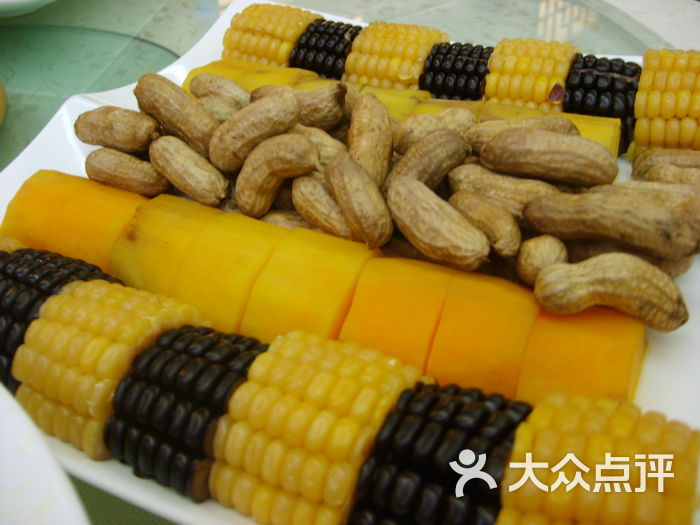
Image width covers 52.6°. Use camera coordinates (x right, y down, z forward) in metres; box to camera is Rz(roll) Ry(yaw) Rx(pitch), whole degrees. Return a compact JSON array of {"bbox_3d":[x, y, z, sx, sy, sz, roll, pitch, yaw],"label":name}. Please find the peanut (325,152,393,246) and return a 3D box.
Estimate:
[{"bbox_3d":[0.002,-0.021,0.239,0.016,0.015,0.040,-15,62,-18],"label":"peanut"}]

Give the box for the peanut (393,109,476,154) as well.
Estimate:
[{"bbox_3d":[0.036,-0.055,0.296,0.037,0.014,0.014,-22,47,-16],"label":"peanut"}]

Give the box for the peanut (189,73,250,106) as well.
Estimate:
[{"bbox_3d":[-0.056,-0.073,0.307,0.033,0.012,0.012,24,49,25],"label":"peanut"}]

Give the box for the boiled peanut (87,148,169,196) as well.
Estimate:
[{"bbox_3d":[-0.087,-0.035,0.277,0.041,0.013,0.013,18,47,21],"label":"boiled peanut"}]

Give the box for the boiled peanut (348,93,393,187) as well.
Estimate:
[{"bbox_3d":[0.009,-0.048,0.273,0.016,0.016,0.041,-3,65,-3],"label":"boiled peanut"}]

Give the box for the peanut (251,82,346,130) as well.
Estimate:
[{"bbox_3d":[-0.022,-0.068,0.305,0.043,0.016,0.016,8,43,16],"label":"peanut"}]

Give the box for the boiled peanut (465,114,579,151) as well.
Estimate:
[{"bbox_3d":[0.067,-0.050,0.274,0.044,0.013,0.013,-5,42,-2],"label":"boiled peanut"}]

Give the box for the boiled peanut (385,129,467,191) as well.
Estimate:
[{"bbox_3d":[0.028,-0.034,0.255,0.037,0.017,0.018,-31,46,-18],"label":"boiled peanut"}]

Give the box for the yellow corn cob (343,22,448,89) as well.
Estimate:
[{"bbox_3d":[0.022,-0.089,0.335,0.040,0.043,0.043,14,45,14],"label":"yellow corn cob"}]

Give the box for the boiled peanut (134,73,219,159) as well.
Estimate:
[{"bbox_3d":[-0.072,-0.061,0.293,0.043,0.015,0.015,43,55,10],"label":"boiled peanut"}]

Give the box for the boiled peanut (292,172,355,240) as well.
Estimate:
[{"bbox_3d":[-0.008,-0.019,0.251,0.015,0.015,0.038,-26,60,-28],"label":"boiled peanut"}]

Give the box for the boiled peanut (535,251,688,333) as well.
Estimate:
[{"bbox_3d":[0.076,0.009,0.205,0.043,0.015,0.019,10,43,4],"label":"boiled peanut"}]

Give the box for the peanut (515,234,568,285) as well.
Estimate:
[{"bbox_3d":[0.066,0.001,0.238,0.016,0.016,0.024,-25,46,-27],"label":"peanut"}]

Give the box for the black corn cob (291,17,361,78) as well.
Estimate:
[{"bbox_3d":[-0.007,-0.100,0.362,0.028,0.042,0.042,17,42,22],"label":"black corn cob"}]

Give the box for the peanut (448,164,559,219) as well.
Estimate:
[{"bbox_3d":[0.054,-0.026,0.254,0.039,0.013,0.013,19,47,19],"label":"peanut"}]

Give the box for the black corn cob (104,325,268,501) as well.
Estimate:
[{"bbox_3d":[-0.038,0.039,0.185,0.028,0.041,0.041,14,41,19],"label":"black corn cob"}]

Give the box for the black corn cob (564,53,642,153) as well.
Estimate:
[{"bbox_3d":[0.115,-0.073,0.327,0.030,0.041,0.041,12,40,15],"label":"black corn cob"}]

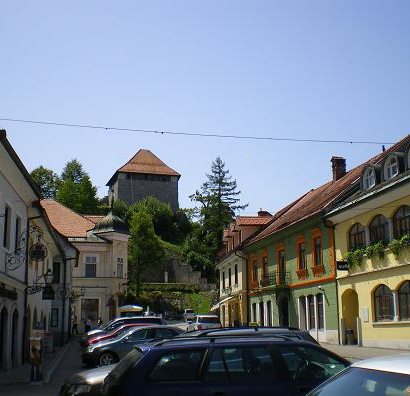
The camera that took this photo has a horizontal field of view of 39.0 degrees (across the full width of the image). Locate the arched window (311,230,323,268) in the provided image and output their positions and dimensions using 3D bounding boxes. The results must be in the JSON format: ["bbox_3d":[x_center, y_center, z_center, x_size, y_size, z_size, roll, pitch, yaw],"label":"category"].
[{"bbox_3d":[7.172,3.211,36.851,0.200,2.350,1.350,2,-12,-13],"label":"arched window"}]

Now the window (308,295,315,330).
[{"bbox_3d":[6.880,7.397,37.444,0.200,2.200,1.000,2,-12,-13],"label":"window"}]

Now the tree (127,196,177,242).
[{"bbox_3d":[-9.830,4.213,108.521,8.600,8.500,8.400,1,-12,-7],"label":"tree"}]

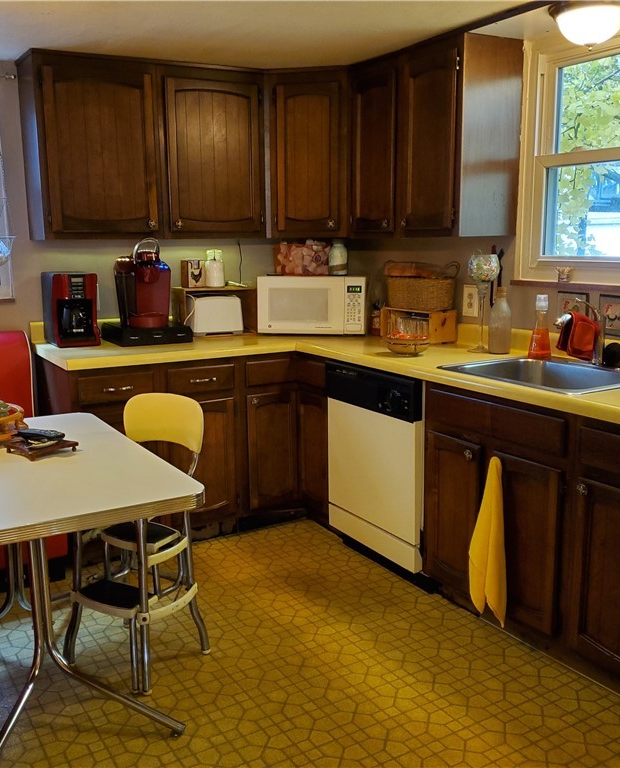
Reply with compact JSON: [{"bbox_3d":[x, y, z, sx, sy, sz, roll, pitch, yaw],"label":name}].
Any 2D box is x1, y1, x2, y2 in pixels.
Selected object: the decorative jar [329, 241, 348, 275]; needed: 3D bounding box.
[{"bbox_3d":[0.145,-0.646,3.927,0.091,0.179,0.091,0,10,0],"label":"decorative jar"}]

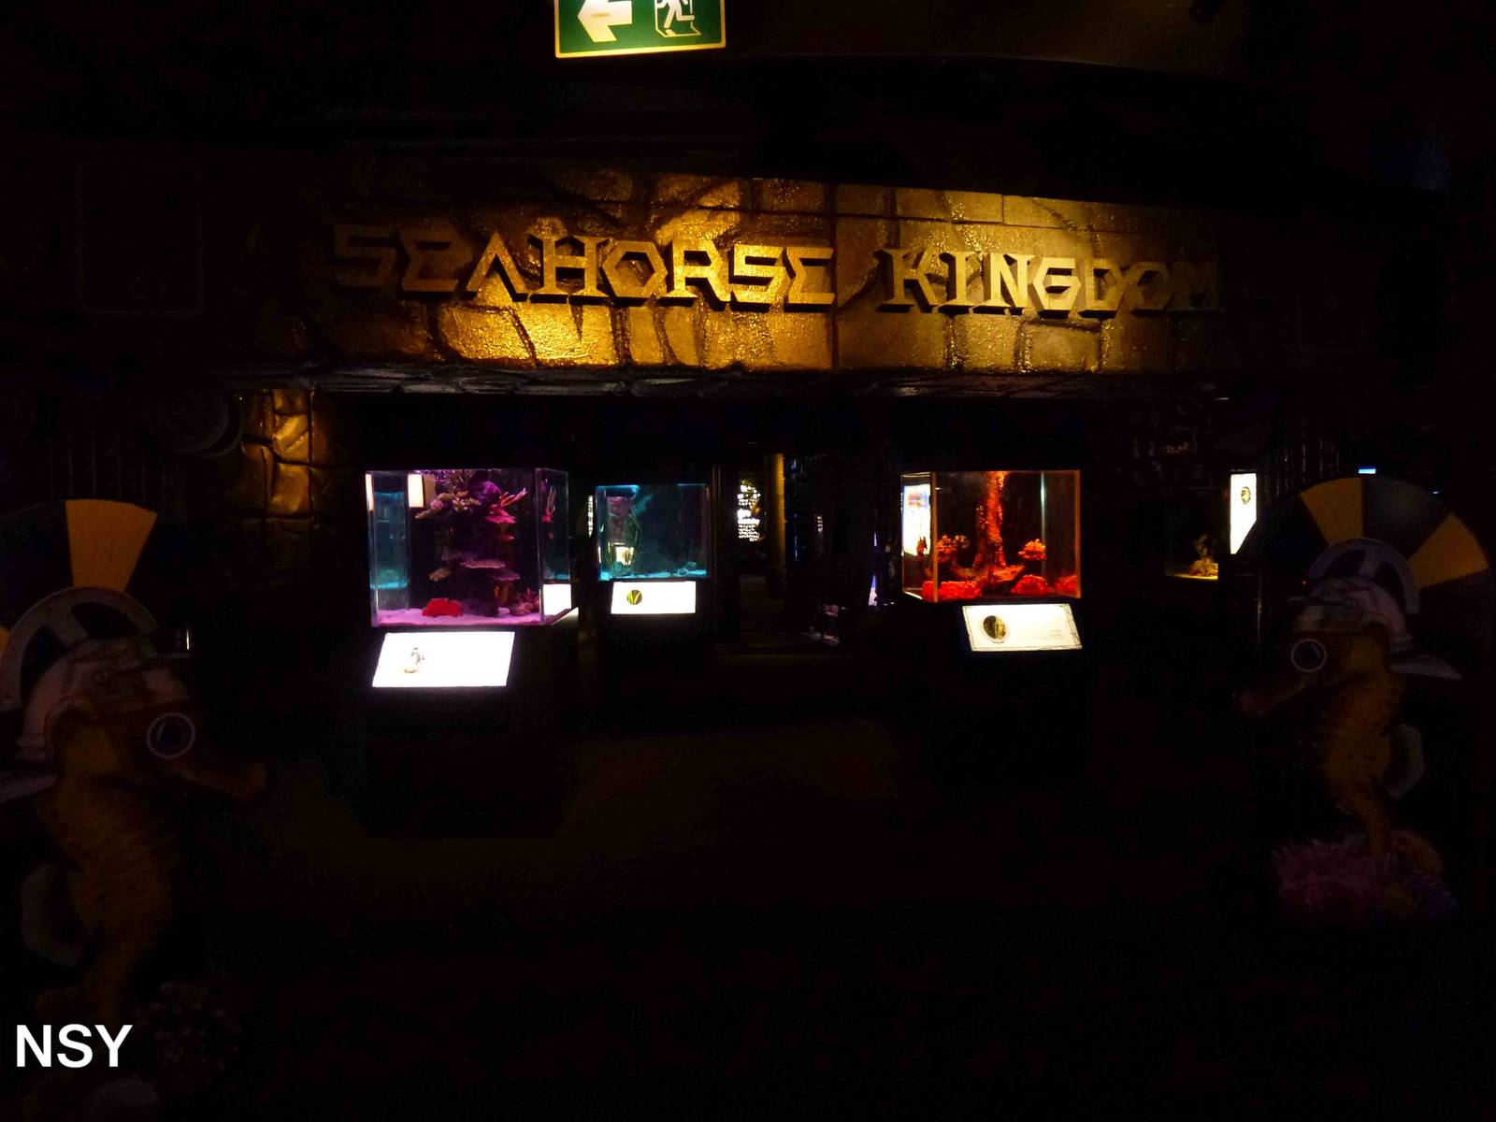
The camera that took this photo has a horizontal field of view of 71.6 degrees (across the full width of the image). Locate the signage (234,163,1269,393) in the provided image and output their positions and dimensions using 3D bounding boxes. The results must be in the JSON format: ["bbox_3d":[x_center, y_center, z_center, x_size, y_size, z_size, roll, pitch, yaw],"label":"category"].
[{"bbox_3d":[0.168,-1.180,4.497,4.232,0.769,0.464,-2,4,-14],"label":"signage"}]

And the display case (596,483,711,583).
[{"bbox_3d":[-0.663,-0.210,7.618,0.778,0.670,0.649,-1,4,1],"label":"display case"}]

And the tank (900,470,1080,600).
[{"bbox_3d":[1.341,-0.148,5.817,0.795,0.684,0.670,-1,4,-6],"label":"tank"}]

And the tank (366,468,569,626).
[{"bbox_3d":[-1.304,-0.074,4.973,0.772,0.700,0.670,-1,4,2],"label":"tank"}]

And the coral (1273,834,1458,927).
[{"bbox_3d":[2.190,1.099,3.695,0.567,0.278,0.227,-2,4,-10],"label":"coral"}]

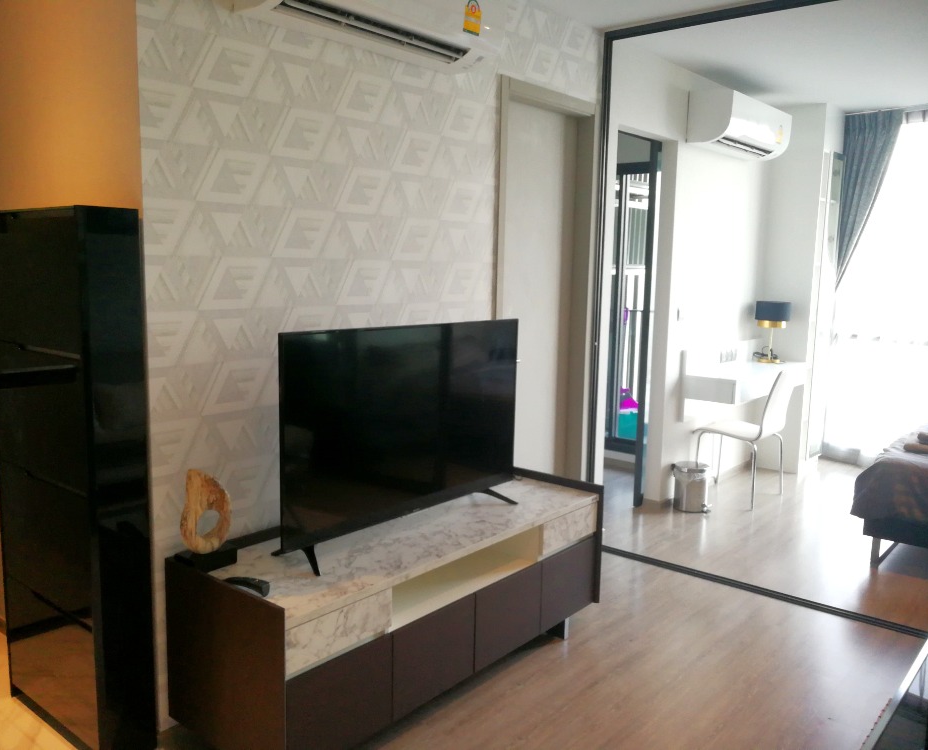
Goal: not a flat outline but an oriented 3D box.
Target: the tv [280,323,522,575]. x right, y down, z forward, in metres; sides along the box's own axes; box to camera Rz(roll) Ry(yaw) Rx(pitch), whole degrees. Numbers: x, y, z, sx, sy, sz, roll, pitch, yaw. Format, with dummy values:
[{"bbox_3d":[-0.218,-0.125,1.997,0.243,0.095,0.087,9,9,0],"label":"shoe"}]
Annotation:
[{"bbox_3d":[-0.160,0.160,2.343,0.203,0.618,0.985,7,9,40],"label":"tv"}]

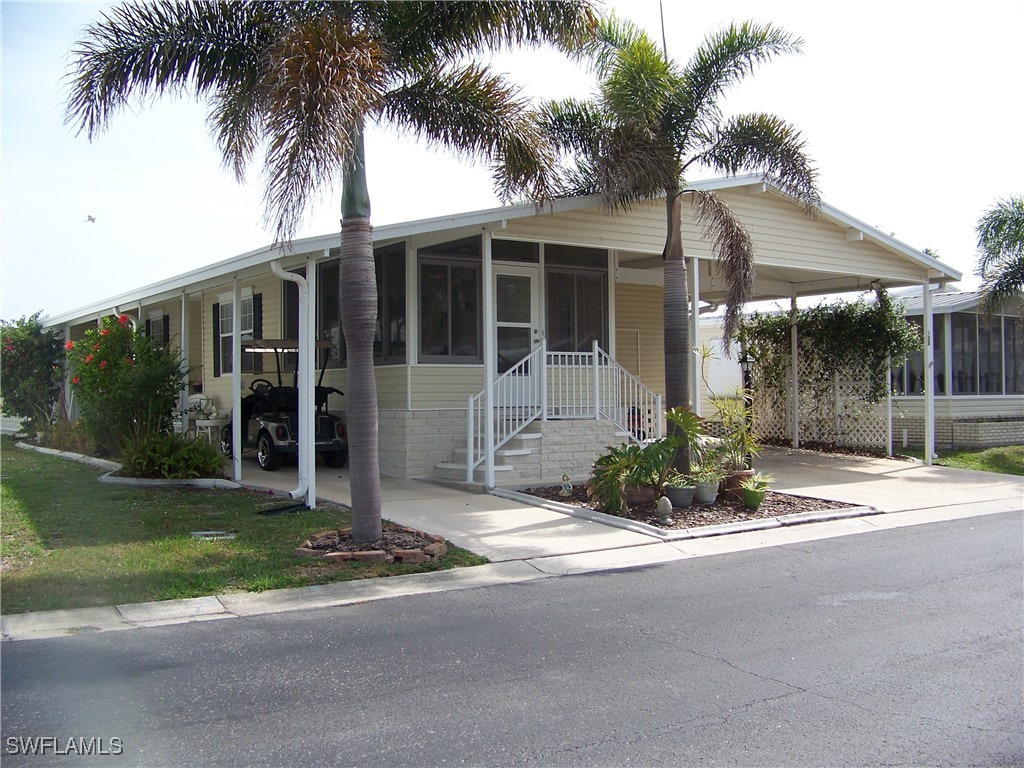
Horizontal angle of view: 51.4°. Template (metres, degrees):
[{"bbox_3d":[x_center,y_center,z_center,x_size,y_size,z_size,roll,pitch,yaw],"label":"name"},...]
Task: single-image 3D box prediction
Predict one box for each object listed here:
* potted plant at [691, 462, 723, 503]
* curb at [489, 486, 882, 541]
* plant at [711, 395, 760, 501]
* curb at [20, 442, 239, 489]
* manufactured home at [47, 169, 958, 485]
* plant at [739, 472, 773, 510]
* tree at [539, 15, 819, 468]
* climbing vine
[{"bbox_3d":[2.180,1.110,11.900,0.390,0.470,0.390,-1,-1,11],"label":"potted plant"},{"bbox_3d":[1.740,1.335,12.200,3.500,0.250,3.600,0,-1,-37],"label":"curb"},{"bbox_3d":[2.570,0.730,12.250,0.600,1.220,0.600,-1,-1,11],"label":"plant"},{"bbox_3d":[-6.600,1.200,16.700,1.250,0.300,9.500,0,-1,-36],"label":"curb"},{"bbox_3d":[-0.900,-0.770,20.250,12.700,4.350,12.400,0,-1,-36],"label":"manufactured home"},{"bbox_3d":[2.630,1.165,11.550,0.380,0.410,0.380,-1,-1,11],"label":"plant"},{"bbox_3d":[2.000,-1.550,12.800,3.400,5.650,3.300,-1,-1,11],"label":"tree"},{"bbox_3d":[6.250,-0.780,21.200,0.800,2.200,4.000,0,-1,-36],"label":"climbing vine"}]

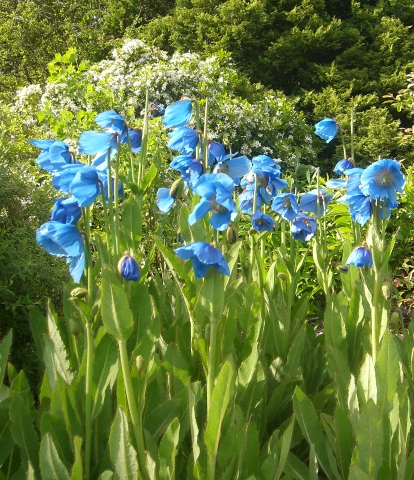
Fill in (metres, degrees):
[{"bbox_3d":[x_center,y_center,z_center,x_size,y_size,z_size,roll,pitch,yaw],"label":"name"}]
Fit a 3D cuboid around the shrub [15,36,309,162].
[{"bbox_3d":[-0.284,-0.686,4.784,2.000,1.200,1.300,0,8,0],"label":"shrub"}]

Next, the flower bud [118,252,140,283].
[{"bbox_3d":[-0.153,0.052,1.380,0.044,0.056,0.044,0,6,0],"label":"flower bud"}]

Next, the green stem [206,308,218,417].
[{"bbox_3d":[0.009,0.248,1.420,0.017,0.218,0.017,3,6,0],"label":"green stem"}]

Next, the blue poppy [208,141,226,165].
[{"bbox_3d":[0.023,-0.191,1.530,0.055,0.060,0.050,6,8,44],"label":"blue poppy"}]

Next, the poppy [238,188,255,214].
[{"bbox_3d":[0.090,-0.083,1.520,0.048,0.056,0.048,3,6,23],"label":"poppy"}]

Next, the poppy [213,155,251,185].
[{"bbox_3d":[0.053,-0.147,1.470,0.083,0.068,0.060,2,6,17],"label":"poppy"}]

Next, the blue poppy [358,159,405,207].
[{"bbox_3d":[0.390,-0.125,1.560,0.102,0.108,0.055,0,6,-3],"label":"blue poppy"}]

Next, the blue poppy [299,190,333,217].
[{"bbox_3d":[0.268,-0.092,1.720,0.082,0.070,0.065,-1,8,-6],"label":"blue poppy"}]

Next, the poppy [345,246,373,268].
[{"bbox_3d":[0.336,0.039,1.550,0.061,0.050,0.058,3,7,24],"label":"poppy"}]

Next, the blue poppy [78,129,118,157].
[{"bbox_3d":[-0.242,-0.213,1.550,0.080,0.060,0.075,-4,9,-29],"label":"blue poppy"}]

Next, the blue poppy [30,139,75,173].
[{"bbox_3d":[-0.312,-0.171,1.420,0.080,0.068,0.075,-2,6,-19],"label":"blue poppy"}]

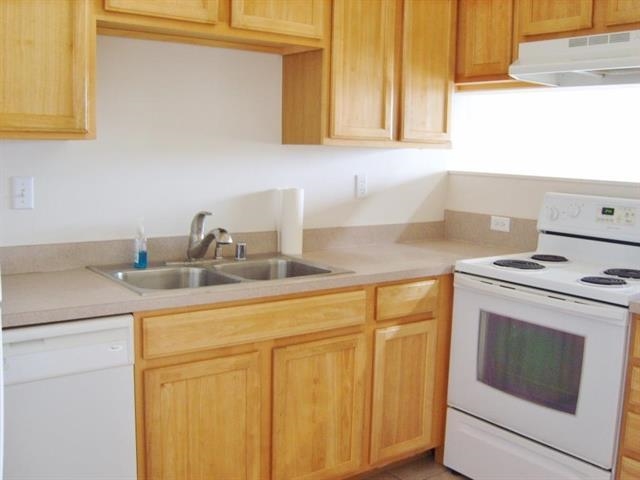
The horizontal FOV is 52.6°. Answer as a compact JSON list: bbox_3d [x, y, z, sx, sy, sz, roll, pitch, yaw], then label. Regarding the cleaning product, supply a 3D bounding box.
[{"bbox_3d":[-0.677,0.017,2.457,0.056,0.183,0.052,4,8,21],"label":"cleaning product"}]

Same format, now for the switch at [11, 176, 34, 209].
[{"bbox_3d":[-1.056,-0.167,2.301,0.071,0.115,0.012,-4,10,-35],"label":"switch"}]

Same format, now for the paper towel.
[{"bbox_3d":[-0.121,-0.081,2.880,0.102,0.291,0.102,1,8,0],"label":"paper towel"}]

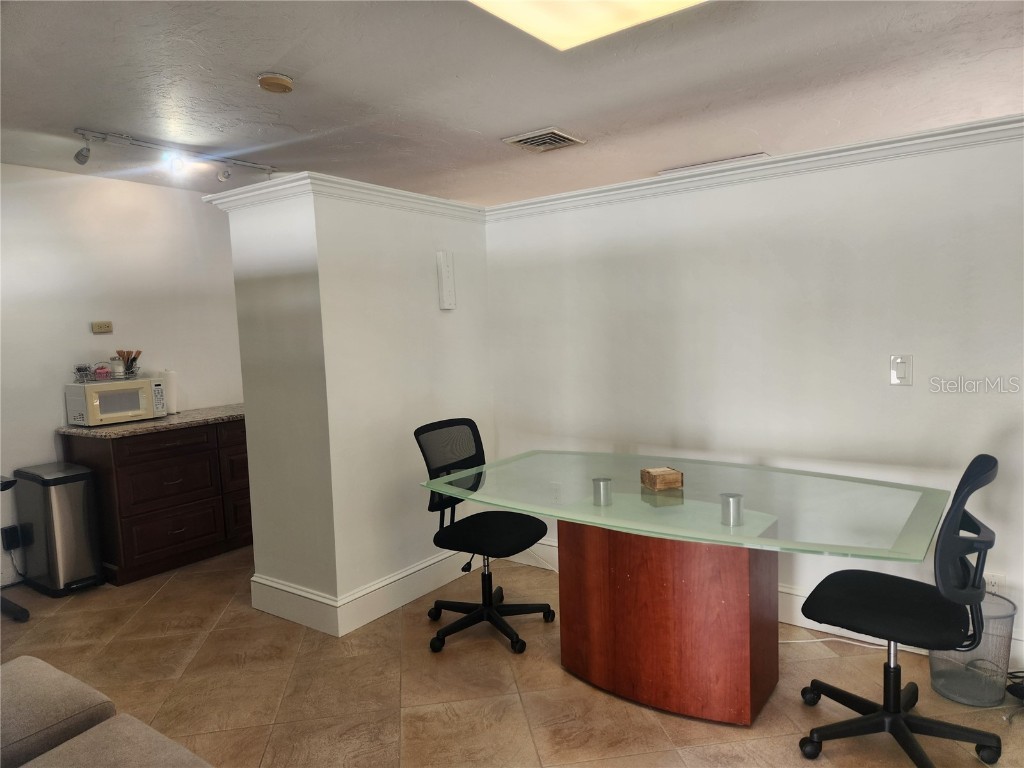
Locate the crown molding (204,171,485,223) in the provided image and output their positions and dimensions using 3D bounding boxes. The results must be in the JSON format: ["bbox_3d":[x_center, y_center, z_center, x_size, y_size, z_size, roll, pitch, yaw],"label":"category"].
[{"bbox_3d":[-0.815,-0.917,3.652,0.833,0.092,1.273,1,6,37],"label":"crown molding"}]

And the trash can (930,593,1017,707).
[{"bbox_3d":[1.674,0.964,2.495,0.280,0.339,0.280,1,6,37],"label":"trash can"}]

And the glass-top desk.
[{"bbox_3d":[0.613,0.779,2.688,1.813,0.753,1.092,1,6,37],"label":"glass-top desk"}]

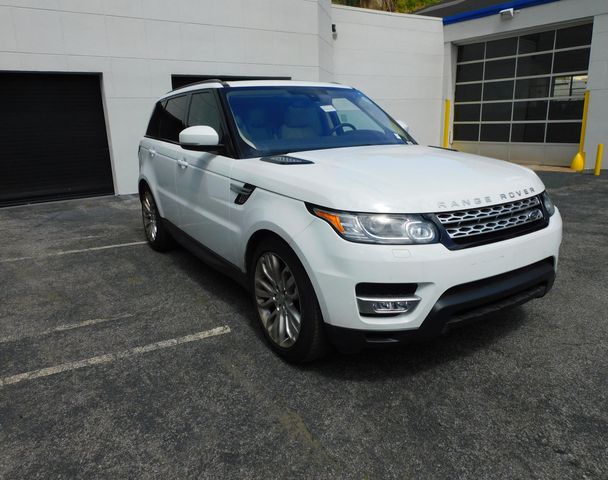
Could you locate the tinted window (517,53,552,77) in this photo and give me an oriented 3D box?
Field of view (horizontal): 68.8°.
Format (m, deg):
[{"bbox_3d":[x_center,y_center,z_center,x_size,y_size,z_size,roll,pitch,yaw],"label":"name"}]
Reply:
[{"bbox_3d":[7.284,-5.535,14.057,0.050,0.612,1.083,-13,19,-34],"label":"tinted window"}]

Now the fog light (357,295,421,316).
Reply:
[{"bbox_3d":[0.409,0.317,2.198,0.300,0.090,0.090,-4,15,-8],"label":"fog light"}]

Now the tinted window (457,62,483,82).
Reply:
[{"bbox_3d":[5.914,-5.987,15.887,0.050,0.612,1.083,-13,19,-34],"label":"tinted window"}]

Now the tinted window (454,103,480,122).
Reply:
[{"bbox_3d":[5.255,-4.073,14.287,0.050,0.544,1.016,-11,18,-31],"label":"tinted window"}]

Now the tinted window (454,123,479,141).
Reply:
[{"bbox_3d":[5.984,-3.986,16.434,0.050,0.612,1.083,-13,19,-34],"label":"tinted window"}]

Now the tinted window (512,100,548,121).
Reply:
[{"bbox_3d":[6.461,-3.690,12.692,0.050,0.545,0.920,-14,19,-39],"label":"tinted window"}]

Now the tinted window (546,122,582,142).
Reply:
[{"bbox_3d":[8.038,-3.307,13.690,0.050,0.612,1.083,-13,19,-34],"label":"tinted window"}]

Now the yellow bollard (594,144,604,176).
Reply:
[{"bbox_3d":[6.748,-1.818,10.122,0.125,0.681,0.125,-11,18,-31],"label":"yellow bollard"}]

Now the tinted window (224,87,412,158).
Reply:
[{"bbox_3d":[0.128,-0.971,3.533,1.500,0.130,0.780,-11,56,-31],"label":"tinted window"}]

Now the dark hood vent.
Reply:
[{"bbox_3d":[-0.107,-0.515,2.869,0.240,0.040,0.420,-11,22,-31],"label":"dark hood vent"}]

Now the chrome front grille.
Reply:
[{"bbox_3d":[1.046,-0.127,2.358,0.870,0.135,0.130,-10,17,-31],"label":"chrome front grille"}]

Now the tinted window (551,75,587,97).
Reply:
[{"bbox_3d":[6.953,-4.006,11.570,0.050,0.555,0.984,-11,18,-31],"label":"tinted window"}]

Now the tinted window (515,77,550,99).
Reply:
[{"bbox_3d":[7.307,-4.867,14.240,0.050,0.612,1.083,-13,19,-34],"label":"tinted window"}]

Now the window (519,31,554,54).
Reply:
[{"bbox_3d":[6.407,-5.444,12.235,0.050,0.545,0.920,-14,19,-39],"label":"window"}]

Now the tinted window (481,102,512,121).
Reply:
[{"bbox_3d":[5.840,-3.854,13.413,0.050,0.540,0.990,-11,18,-31],"label":"tinted window"}]

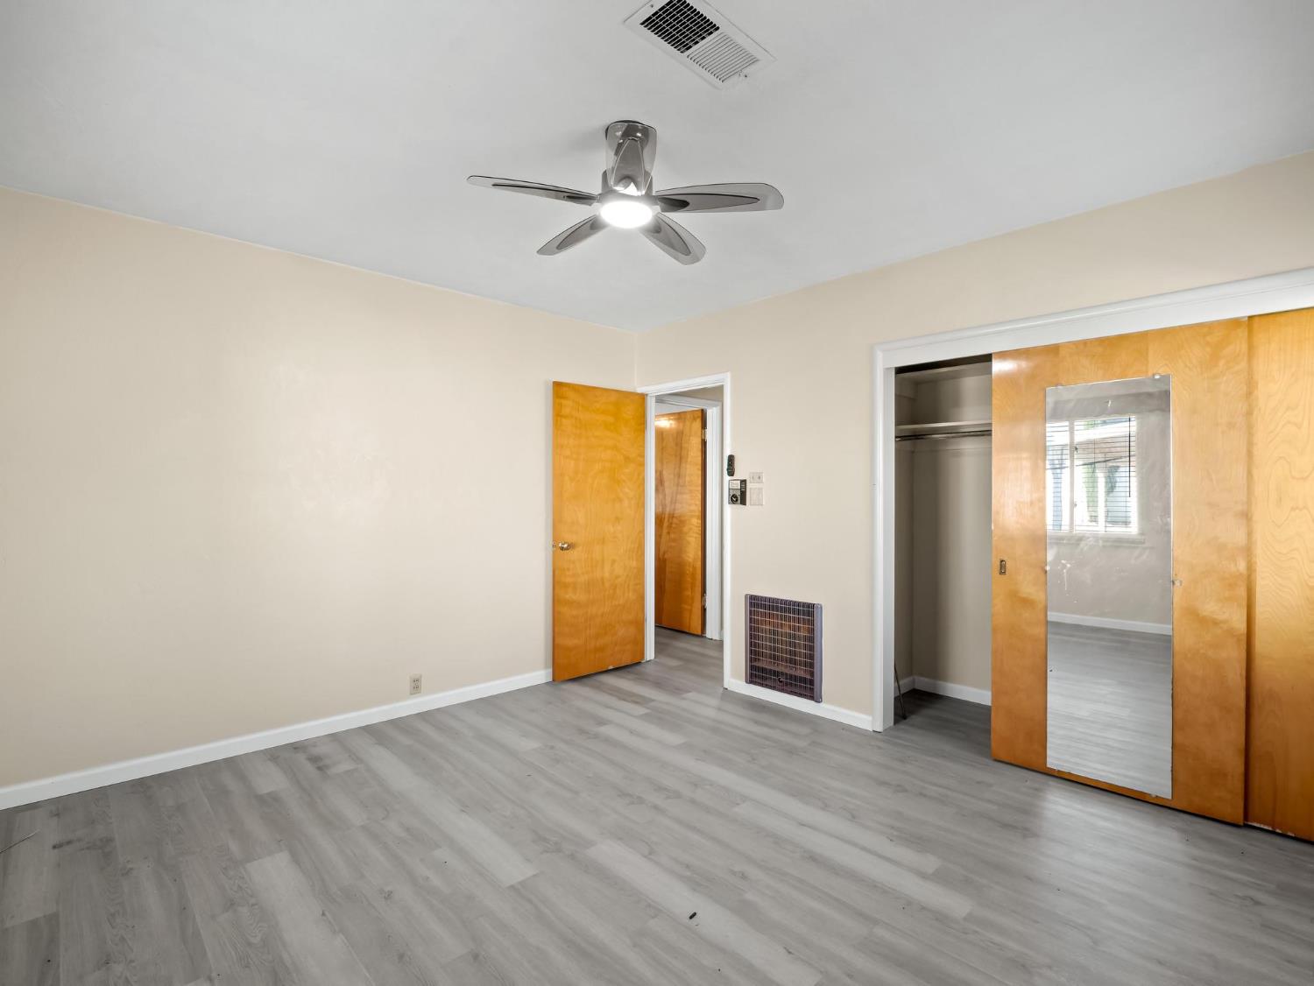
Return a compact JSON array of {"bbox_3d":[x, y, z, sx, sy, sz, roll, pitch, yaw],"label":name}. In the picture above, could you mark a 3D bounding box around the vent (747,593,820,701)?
[{"bbox_3d":[0.754,0.916,3.650,0.048,0.562,0.515,0,0,-45],"label":"vent"}]

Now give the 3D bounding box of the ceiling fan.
[{"bbox_3d":[-0.085,-1.083,2.060,1.010,0.285,0.980,0,0,-5],"label":"ceiling fan"}]

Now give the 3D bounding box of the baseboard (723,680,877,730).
[{"bbox_3d":[0.810,1.241,3.615,0.016,0.080,0.985,0,0,-45],"label":"baseboard"}]

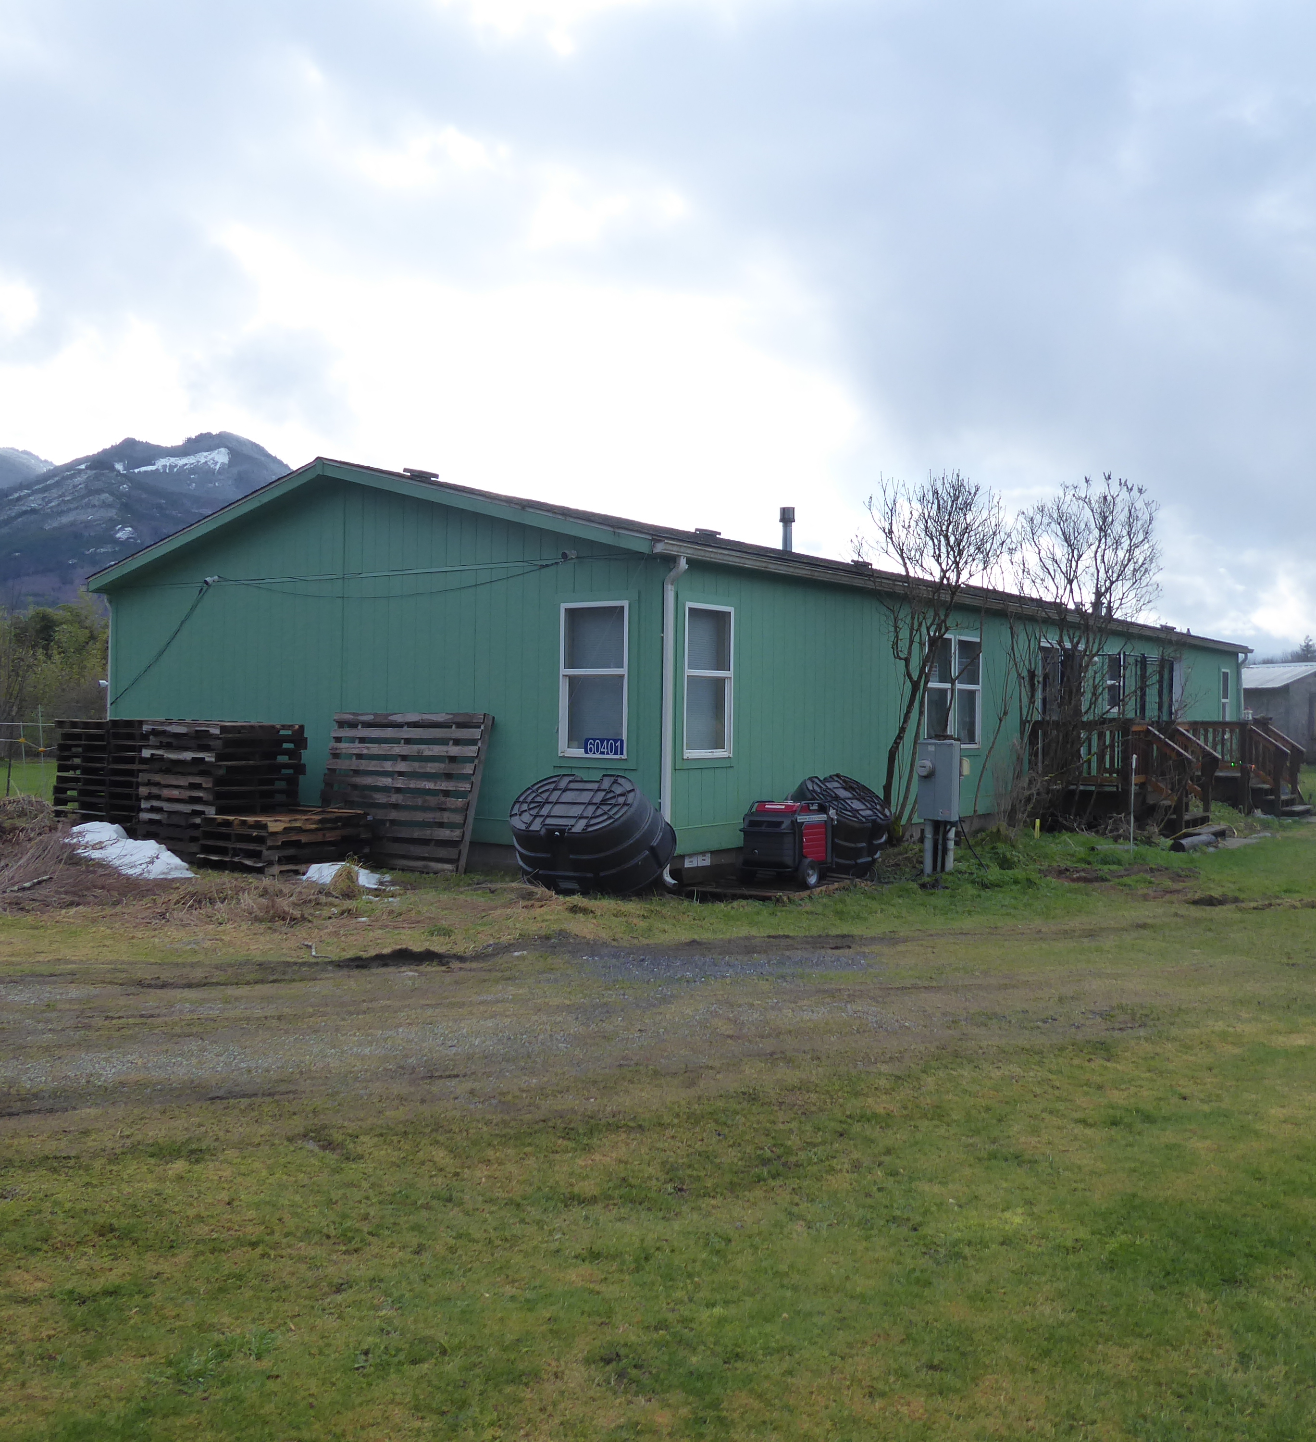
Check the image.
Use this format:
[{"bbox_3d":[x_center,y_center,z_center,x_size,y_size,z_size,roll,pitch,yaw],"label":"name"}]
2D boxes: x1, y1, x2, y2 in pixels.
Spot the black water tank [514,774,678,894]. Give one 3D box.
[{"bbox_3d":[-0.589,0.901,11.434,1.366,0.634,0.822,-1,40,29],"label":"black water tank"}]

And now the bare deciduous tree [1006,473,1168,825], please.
[{"bbox_3d":[5.626,-0.927,18.216,2.079,4.554,1.881,1,0,24],"label":"bare deciduous tree"}]

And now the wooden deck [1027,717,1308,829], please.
[{"bbox_3d":[8.249,0.766,21.392,2.079,1.485,8.118,1,0,36],"label":"wooden deck"}]

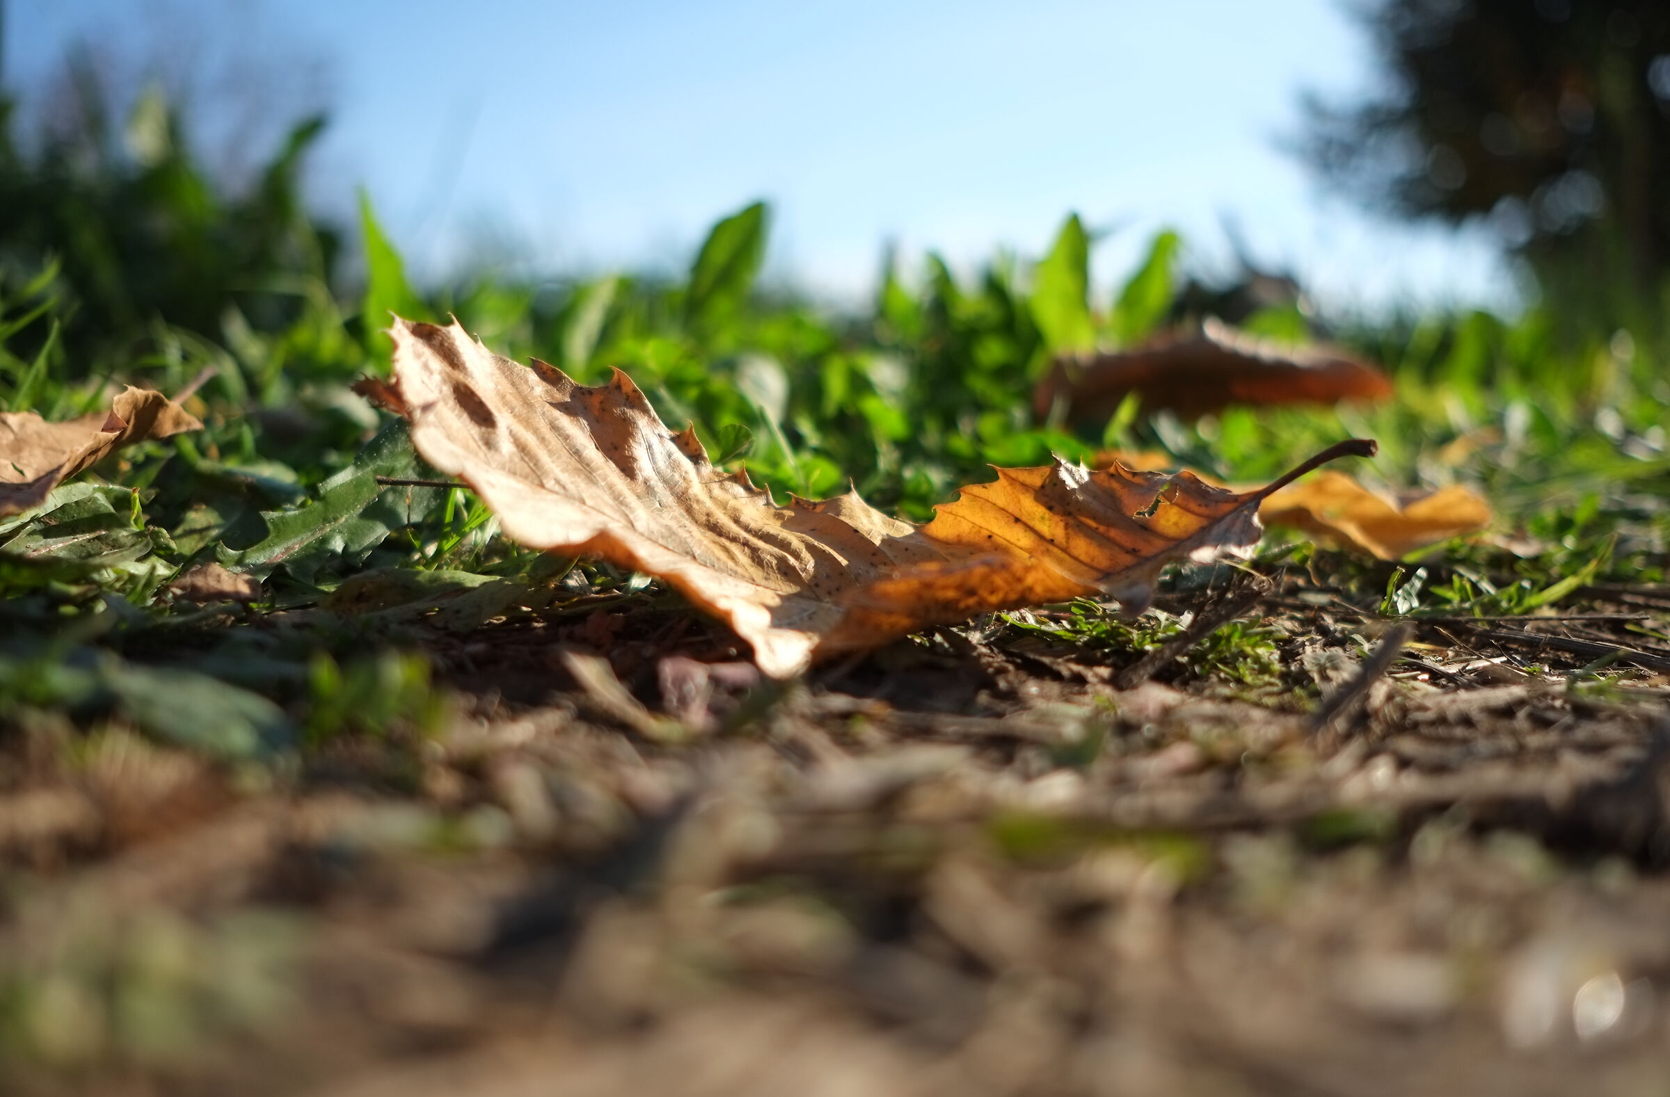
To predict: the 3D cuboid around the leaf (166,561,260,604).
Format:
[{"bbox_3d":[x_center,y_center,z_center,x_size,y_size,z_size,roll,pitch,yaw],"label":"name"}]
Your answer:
[{"bbox_3d":[-0.109,0.006,0.285,0.017,0.006,0.012,0,6,0],"label":"leaf"}]

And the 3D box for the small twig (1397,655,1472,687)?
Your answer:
[{"bbox_3d":[0.096,0.019,0.260,0.015,0.004,0.003,-5,8,-40],"label":"small twig"}]

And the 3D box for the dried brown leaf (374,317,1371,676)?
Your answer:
[{"bbox_3d":[0.006,-0.011,0.282,0.182,0.056,0.062,0,7,0],"label":"dried brown leaf"}]

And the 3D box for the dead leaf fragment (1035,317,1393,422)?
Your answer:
[{"bbox_3d":[0.096,-0.045,0.410,0.090,0.025,0.055,0,6,0],"label":"dead leaf fragment"}]

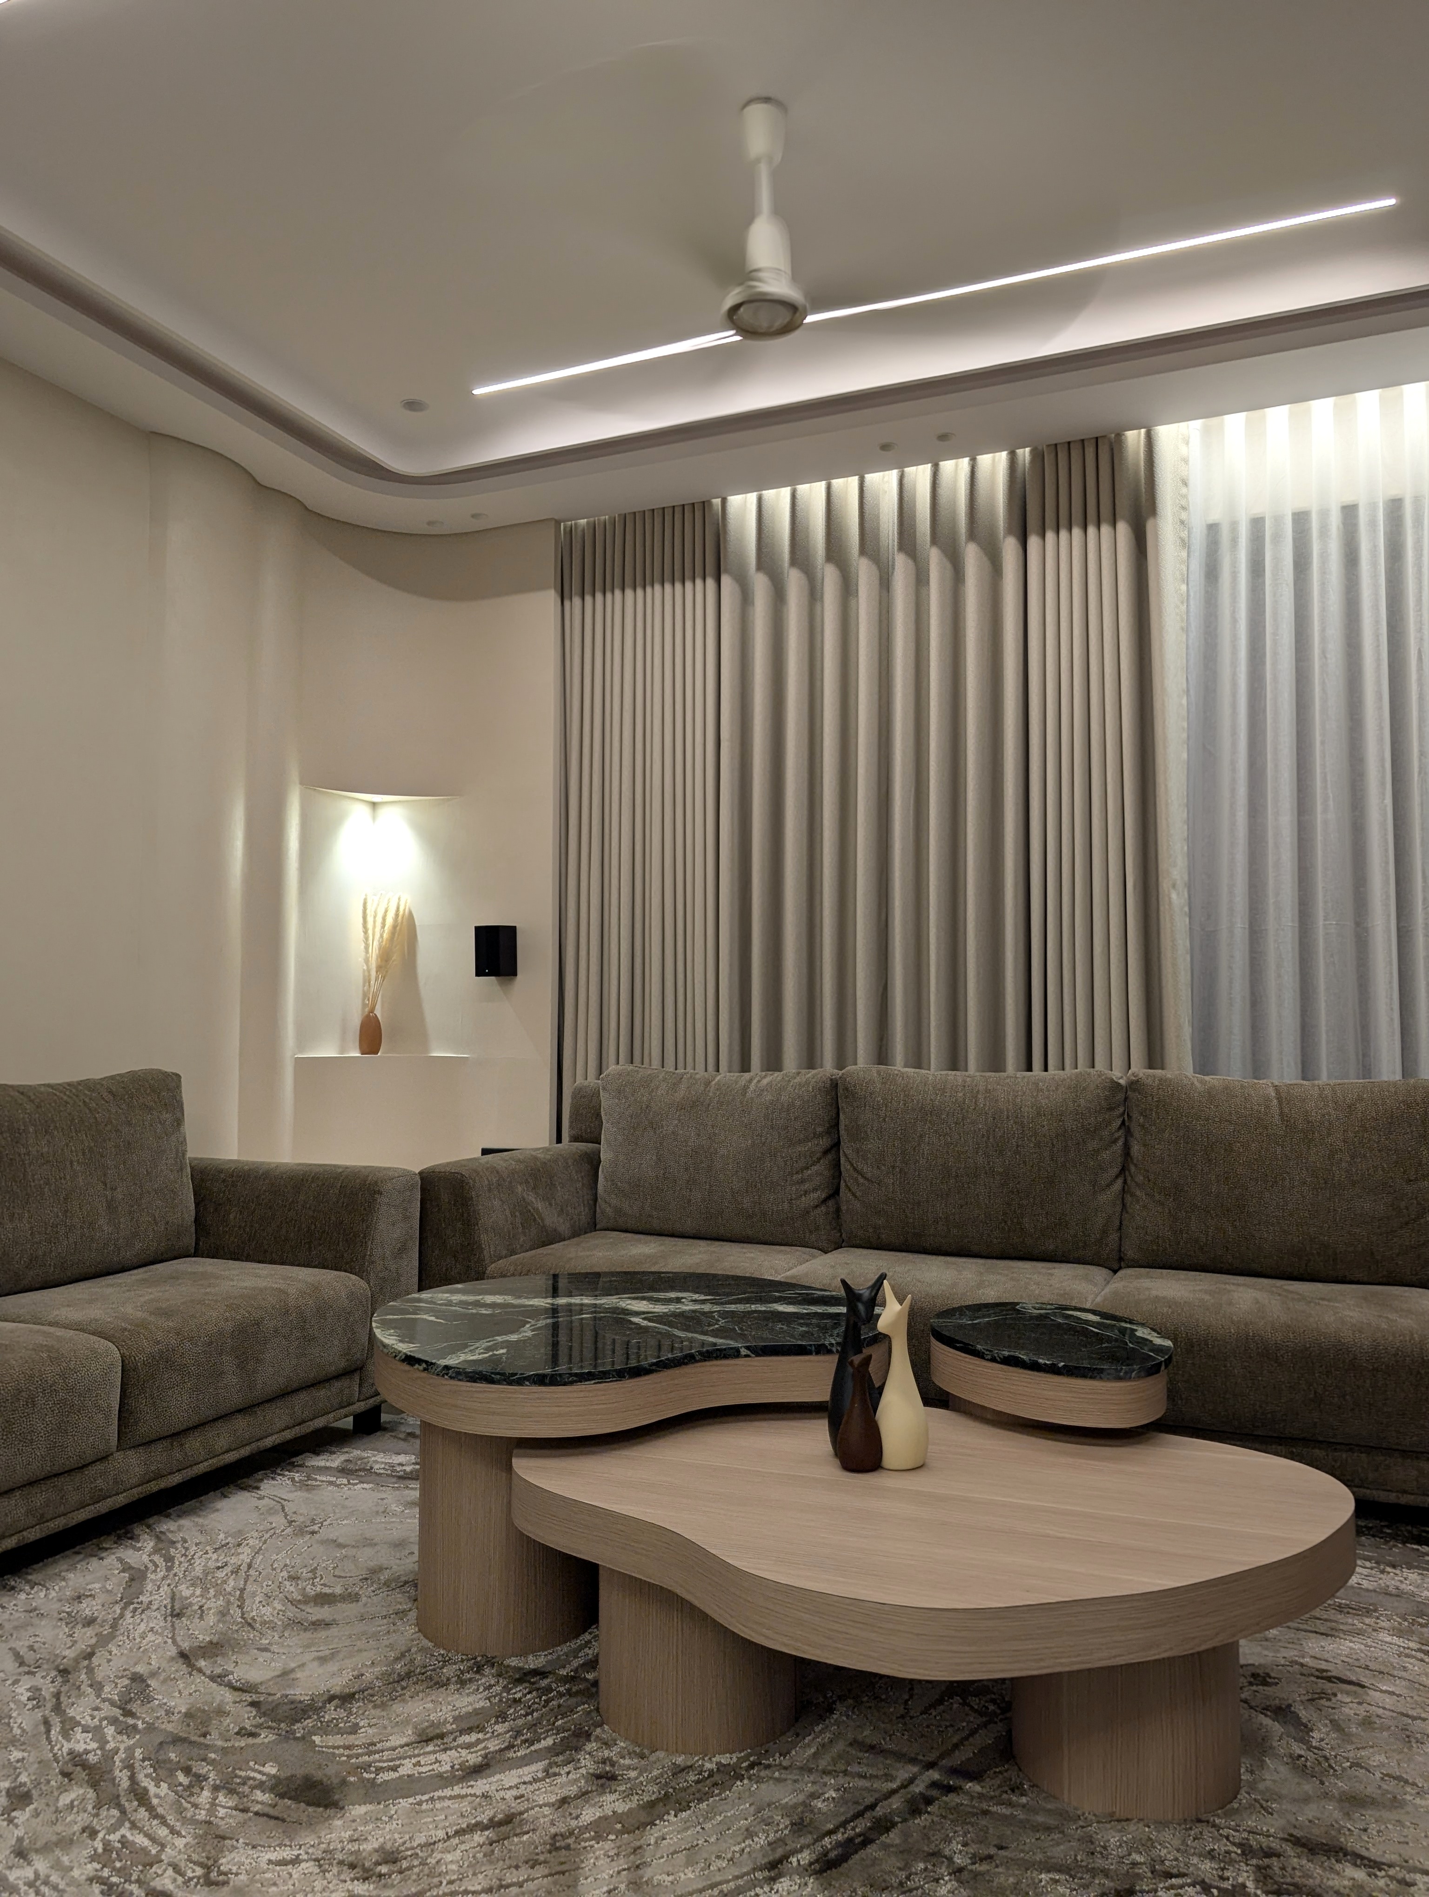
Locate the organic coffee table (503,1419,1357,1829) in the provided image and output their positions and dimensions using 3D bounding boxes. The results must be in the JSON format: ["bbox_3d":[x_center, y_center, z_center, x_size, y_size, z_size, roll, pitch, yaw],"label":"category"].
[{"bbox_3d":[0.282,0.933,1.891,1.229,0.315,0.811,-1,-4,12],"label":"organic coffee table"}]

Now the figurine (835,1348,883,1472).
[{"bbox_3d":[0.220,0.696,1.996,0.071,0.171,0.071,2,-4,-24],"label":"figurine"}]

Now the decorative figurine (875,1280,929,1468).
[{"bbox_3d":[0.285,0.647,2.009,0.082,0.271,0.078,2,-4,-31],"label":"decorative figurine"}]

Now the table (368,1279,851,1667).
[{"bbox_3d":[-0.165,0.894,2.378,0.953,0.455,0.877,-1,-4,12],"label":"table"}]

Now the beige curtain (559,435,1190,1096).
[{"bbox_3d":[0.414,-0.141,4.136,2.042,2.740,0.180,-1,-4,22],"label":"beige curtain"}]

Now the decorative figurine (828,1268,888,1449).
[{"bbox_3d":[0.221,0.647,2.051,0.088,0.277,0.082,2,-4,-33],"label":"decorative figurine"}]

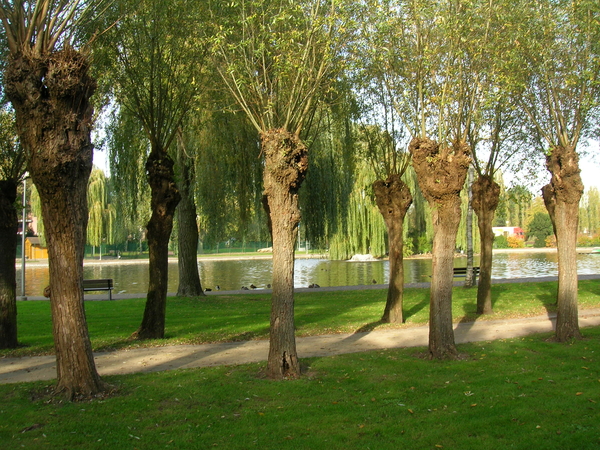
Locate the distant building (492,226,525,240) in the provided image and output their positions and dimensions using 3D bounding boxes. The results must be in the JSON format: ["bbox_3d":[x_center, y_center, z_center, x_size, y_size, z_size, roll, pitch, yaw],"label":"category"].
[{"bbox_3d":[40.493,1.854,115.000,7.500,3.300,3.000,0,-2,-3],"label":"distant building"}]

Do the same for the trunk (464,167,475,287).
[{"bbox_3d":[7.104,0.084,24.700,0.370,5.050,0.360,0,-2,0],"label":"trunk"}]

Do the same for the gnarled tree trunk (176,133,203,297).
[{"bbox_3d":[-4.050,-0.385,21.600,0.950,6.000,0.900,0,-2,-18],"label":"gnarled tree trunk"}]

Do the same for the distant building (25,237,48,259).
[{"bbox_3d":[-28.615,2.576,66.000,3.400,2.500,2.600,1,-2,-42],"label":"distant building"}]

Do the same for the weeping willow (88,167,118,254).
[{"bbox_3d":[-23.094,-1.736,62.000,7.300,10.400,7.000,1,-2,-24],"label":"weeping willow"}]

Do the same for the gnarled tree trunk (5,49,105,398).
[{"bbox_3d":[-2.791,-0.017,6.700,1.120,4.000,1.000,0,-2,-18],"label":"gnarled tree trunk"}]

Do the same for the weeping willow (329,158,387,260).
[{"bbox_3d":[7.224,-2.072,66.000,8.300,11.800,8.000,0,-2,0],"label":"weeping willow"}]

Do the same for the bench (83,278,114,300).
[{"bbox_3d":[-7.068,2.155,19.600,1.800,0.760,0.600,1,-2,-23],"label":"bench"}]

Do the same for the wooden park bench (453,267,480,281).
[{"bbox_3d":[7.063,2.198,25.000,1.900,0.770,0.600,1,-2,-23],"label":"wooden park bench"}]

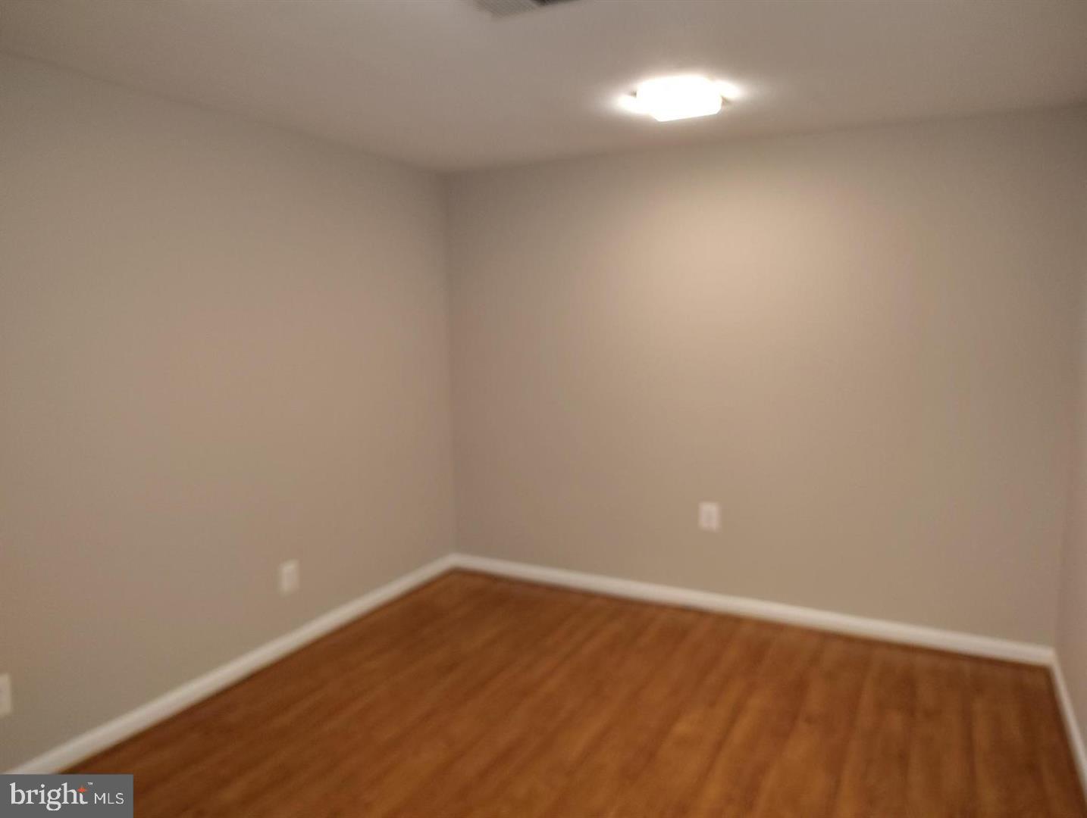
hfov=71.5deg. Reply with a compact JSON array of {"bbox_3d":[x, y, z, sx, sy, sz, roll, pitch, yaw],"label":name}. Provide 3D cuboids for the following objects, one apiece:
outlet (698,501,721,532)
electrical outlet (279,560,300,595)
[{"bbox_3d":[0.755,0.491,3.442,0.080,0.122,0.012,3,8,28],"label":"outlet"},{"bbox_3d":[-1.036,0.688,3.088,0.012,0.122,0.080,3,8,28],"label":"electrical outlet"}]

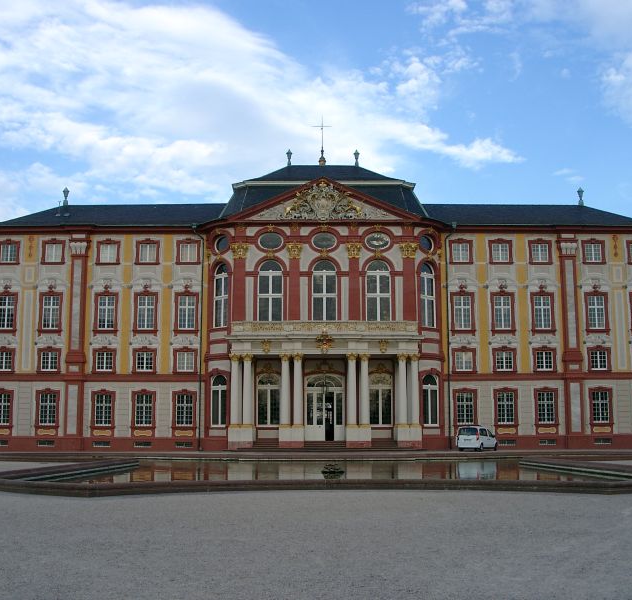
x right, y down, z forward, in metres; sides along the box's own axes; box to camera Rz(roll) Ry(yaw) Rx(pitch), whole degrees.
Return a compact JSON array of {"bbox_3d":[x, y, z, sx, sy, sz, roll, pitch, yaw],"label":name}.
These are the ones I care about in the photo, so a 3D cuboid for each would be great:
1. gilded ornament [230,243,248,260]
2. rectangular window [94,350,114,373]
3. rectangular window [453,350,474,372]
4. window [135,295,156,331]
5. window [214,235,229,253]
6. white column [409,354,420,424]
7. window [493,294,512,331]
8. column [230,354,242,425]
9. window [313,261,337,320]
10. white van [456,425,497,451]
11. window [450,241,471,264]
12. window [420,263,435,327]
[{"bbox_3d":[-6.005,-3.842,61.930,1.360,1.290,0.550,0,-8,-1],"label":"gilded ornament"},{"bbox_3d":[-17.312,5.073,64.371,1.500,1.660,0.250,0,-8,0],"label":"rectangular window"},{"bbox_3d":[11.942,4.949,63.147,1.468,1.653,0.200,0,-8,-1],"label":"rectangular window"},{"bbox_3d":[-13.334,0.986,61.725,1.525,2.775,0.250,0,-8,-1],"label":"window"},{"bbox_3d":[-7.354,-4.397,61.153,0.300,1.347,1.850,6,-10,-41],"label":"window"},{"bbox_3d":[7.181,6.473,57.028,0.734,5.105,0.734,0,-7,-1],"label":"white column"},{"bbox_3d":[15.489,1.062,65.206,1.550,2.870,0.250,0,-8,0],"label":"window"},{"bbox_3d":[-5.783,6.456,56.877,0.723,5.092,0.723,0,-7,-1],"label":"column"},{"bbox_3d":[0.695,-0.620,61.406,1.939,5.018,0.200,0,-8,-1],"label":"window"},{"bbox_3d":[12.514,10.705,60.948,1.750,1.830,4.200,-5,-9,31],"label":"white van"},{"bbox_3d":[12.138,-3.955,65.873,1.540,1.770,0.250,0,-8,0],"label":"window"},{"bbox_3d":[8.628,-0.403,60.972,1.750,5.177,0.250,7,-11,-40],"label":"window"}]

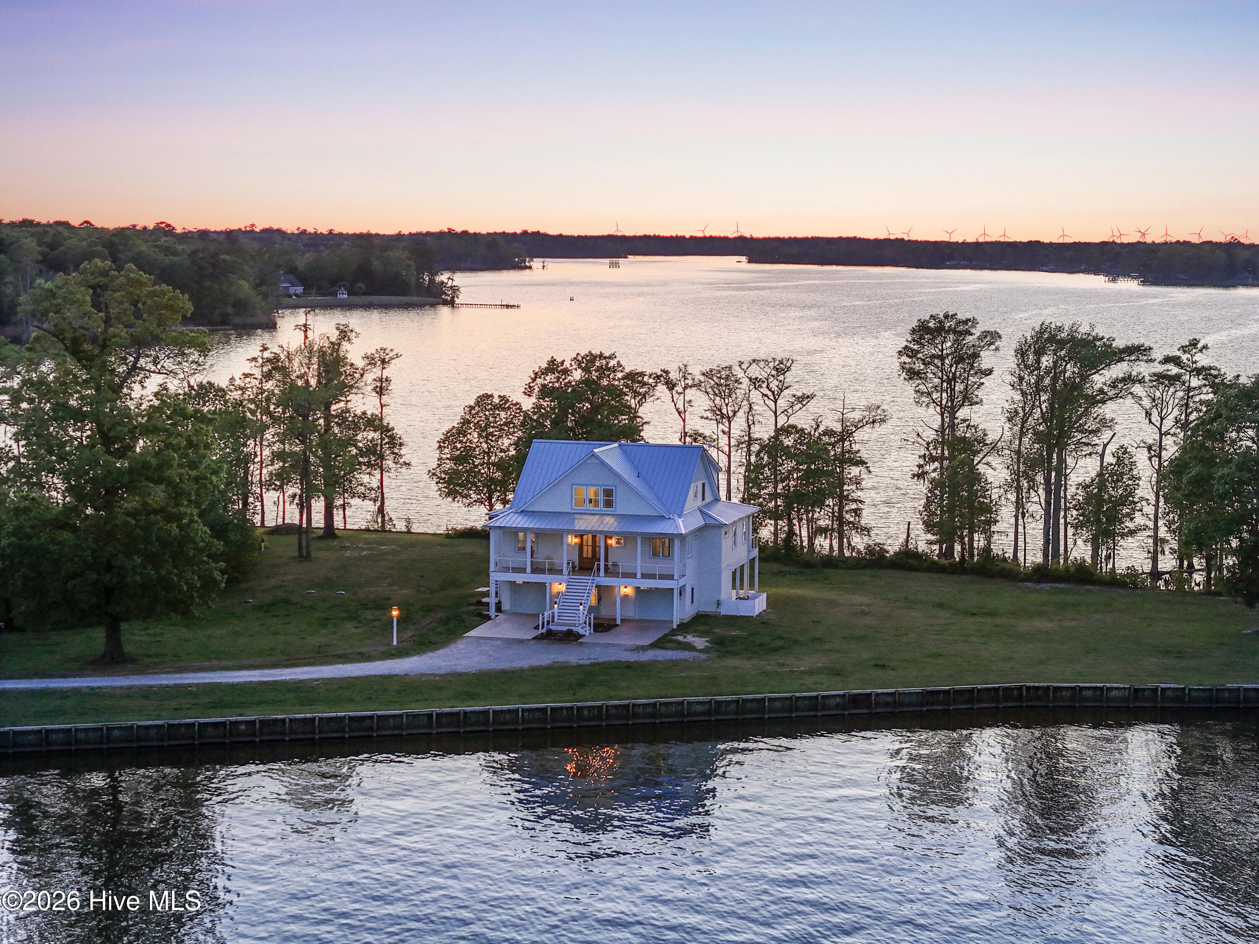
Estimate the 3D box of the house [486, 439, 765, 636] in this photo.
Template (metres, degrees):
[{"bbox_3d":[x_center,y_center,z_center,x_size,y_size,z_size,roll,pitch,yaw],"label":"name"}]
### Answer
[{"bbox_3d":[-1.032,3.958,177.431,18.600,11.700,20.700,2,6,15],"label":"house"}]

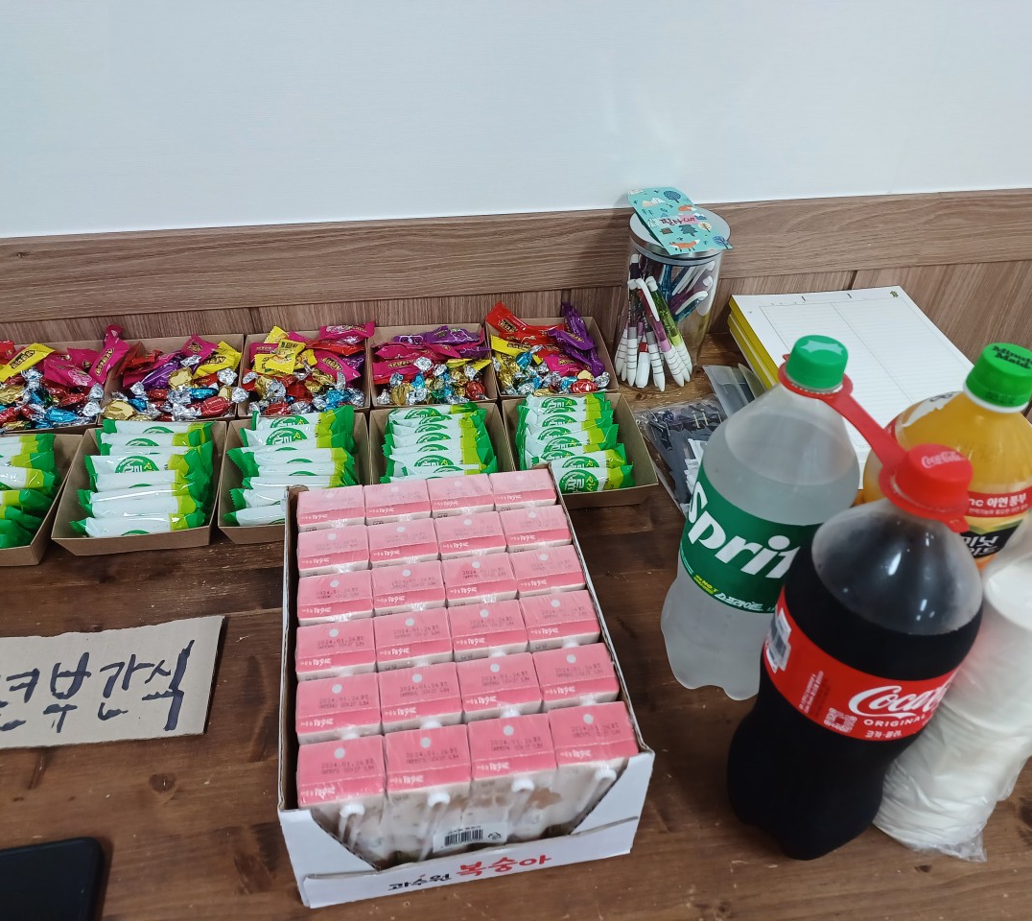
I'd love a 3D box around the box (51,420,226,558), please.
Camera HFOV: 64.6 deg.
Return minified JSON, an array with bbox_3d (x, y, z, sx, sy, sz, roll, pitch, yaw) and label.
[{"bbox_3d":[-0.335,0.025,0.748,0.128,0.032,0.141,-4,43,-9],"label":"box"}]

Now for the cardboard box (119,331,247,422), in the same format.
[{"bbox_3d":[-0.353,-0.074,0.856,0.128,0.032,0.141,-5,43,-9],"label":"cardboard box"}]

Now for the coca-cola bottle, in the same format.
[{"bbox_3d":[0.190,0.122,0.466,0.094,0.318,0.094,-13,42,-14],"label":"coca-cola bottle"}]

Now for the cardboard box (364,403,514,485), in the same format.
[{"bbox_3d":[-0.072,0.005,0.788,0.128,0.032,0.141,-4,43,-9],"label":"cardboard box"}]

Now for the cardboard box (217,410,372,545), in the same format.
[{"bbox_3d":[-0.203,0.016,0.767,0.128,0.032,0.141,-5,43,-9],"label":"cardboard box"}]

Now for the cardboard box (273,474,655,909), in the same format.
[{"bbox_3d":[-0.048,0.140,0.572,0.205,0.127,0.244,-5,43,-9],"label":"cardboard box"}]

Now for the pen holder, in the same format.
[{"bbox_3d":[0.166,-0.176,0.897,0.101,0.174,0.101,2,42,-2],"label":"pen holder"}]

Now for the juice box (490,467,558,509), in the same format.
[{"bbox_3d":[0.003,0.065,0.656,0.048,0.118,0.038,-5,43,-9],"label":"juice box"}]

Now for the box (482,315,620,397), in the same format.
[{"bbox_3d":[0.036,-0.106,0.917,0.128,0.032,0.141,-3,43,-7],"label":"box"}]

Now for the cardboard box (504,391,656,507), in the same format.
[{"bbox_3d":[0.061,-0.008,0.811,0.128,0.032,0.141,-4,43,-8],"label":"cardboard box"}]

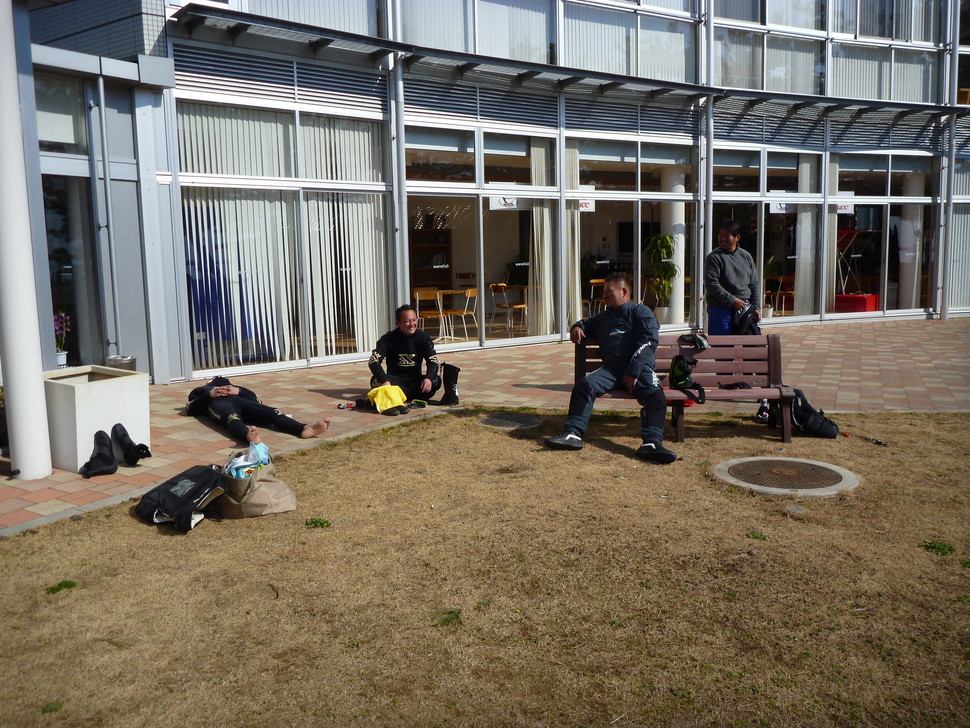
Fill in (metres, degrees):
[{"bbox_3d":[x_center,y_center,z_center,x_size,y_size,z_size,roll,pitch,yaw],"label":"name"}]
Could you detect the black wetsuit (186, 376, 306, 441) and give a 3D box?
[{"bbox_3d":[-2.044,0.368,6.682,0.660,0.270,1.450,-6,10,-31],"label":"black wetsuit"}]

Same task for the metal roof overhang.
[{"bbox_3d":[3.048,-4.441,12.454,15.149,0.240,1.350,-5,8,-28],"label":"metal roof overhang"}]

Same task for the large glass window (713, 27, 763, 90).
[{"bbox_3d":[4.544,-5.481,14.101,1.184,1.095,0.100,-5,8,-23],"label":"large glass window"}]

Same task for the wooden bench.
[{"bbox_3d":[1.497,0.166,6.060,1.632,0.744,0.643,0,7,9],"label":"wooden bench"}]

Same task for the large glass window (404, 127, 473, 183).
[{"bbox_3d":[-0.632,-2.969,11.156,1.202,0.764,0.080,-6,8,-32],"label":"large glass window"}]

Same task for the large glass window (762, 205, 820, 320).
[{"bbox_3d":[5.880,-1.975,14.981,1.457,2.140,0.080,-5,8,-23],"label":"large glass window"}]

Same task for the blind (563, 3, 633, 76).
[{"bbox_3d":[1.763,-4.904,11.967,1.330,0.960,0.060,-5,9,-28],"label":"blind"}]

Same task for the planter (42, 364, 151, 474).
[{"bbox_3d":[-2.800,0.364,5.520,0.580,0.585,0.580,3,9,27],"label":"planter"}]

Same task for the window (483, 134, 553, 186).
[{"bbox_3d":[0.543,-3.087,11.887,1.355,0.784,0.080,-6,8,-32],"label":"window"}]

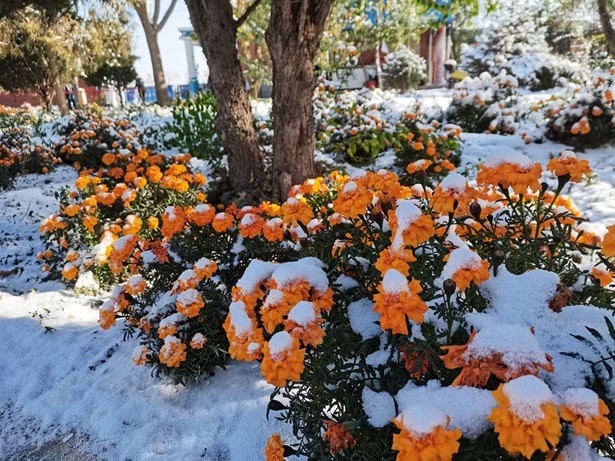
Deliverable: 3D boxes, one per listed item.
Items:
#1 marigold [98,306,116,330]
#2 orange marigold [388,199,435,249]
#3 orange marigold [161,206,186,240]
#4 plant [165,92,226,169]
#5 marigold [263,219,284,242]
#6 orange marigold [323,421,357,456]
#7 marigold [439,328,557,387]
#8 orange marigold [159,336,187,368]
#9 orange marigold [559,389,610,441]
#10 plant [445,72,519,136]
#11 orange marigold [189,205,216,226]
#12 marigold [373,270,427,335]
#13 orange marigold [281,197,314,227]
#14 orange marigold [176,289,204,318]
[{"bbox_3d":[-0.520,0.229,1.200,0.050,0.055,0.055,-1,17,0],"label":"marigold"},{"bbox_3d":[0.144,-0.008,0.640,0.062,0.059,0.057,2,18,13],"label":"orange marigold"},{"bbox_3d":[-0.299,-0.018,1.030,0.056,0.063,0.052,-7,18,-16],"label":"orange marigold"},{"bbox_3d":[-0.832,-0.751,3.400,0.480,0.530,0.450,-6,18,-12],"label":"plant"},{"bbox_3d":[-0.090,0.000,1.220,0.056,0.055,0.056,-1,17,0],"label":"marigold"},{"bbox_3d":[0.040,0.261,0.580,0.041,0.040,0.038,-1,17,4],"label":"orange marigold"},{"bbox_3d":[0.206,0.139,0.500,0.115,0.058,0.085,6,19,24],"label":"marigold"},{"bbox_3d":[-0.281,0.254,0.960,0.057,0.059,0.052,-8,18,-18],"label":"orange marigold"},{"bbox_3d":[0.295,0.195,0.490,0.051,0.049,0.047,10,21,34],"label":"orange marigold"},{"bbox_3d":[1.705,-1.247,4.500,0.680,0.550,0.600,5,18,20],"label":"plant"},{"bbox_3d":[-0.273,-0.039,1.200,0.067,0.054,0.067,-1,17,0],"label":"orange marigold"},{"bbox_3d":[0.116,0.090,0.580,0.066,0.071,0.060,2,18,12],"label":"marigold"},{"bbox_3d":[-0.019,-0.035,0.860,0.061,0.049,0.057,-2,17,-1],"label":"orange marigold"},{"bbox_3d":[-0.271,0.169,1.070,0.063,0.058,0.063,-1,17,0],"label":"orange marigold"}]

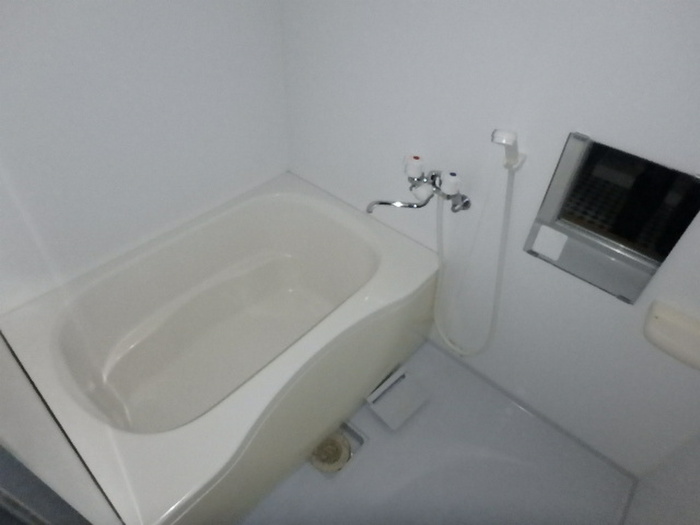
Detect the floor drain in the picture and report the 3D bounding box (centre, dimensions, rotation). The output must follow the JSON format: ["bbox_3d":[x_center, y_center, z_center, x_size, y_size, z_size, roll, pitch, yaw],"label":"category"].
[{"bbox_3d":[-0.063,0.608,1.373,0.135,0.020,0.135,2,41,-2],"label":"floor drain"}]

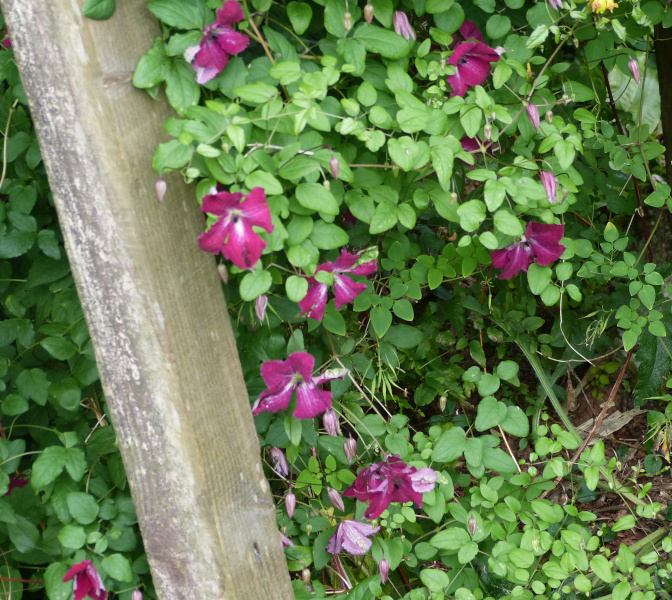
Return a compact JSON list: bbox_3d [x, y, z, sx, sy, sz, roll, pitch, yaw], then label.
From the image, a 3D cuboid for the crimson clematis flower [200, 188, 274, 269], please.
[{"bbox_3d":[-0.091,-0.066,2.100,0.071,0.077,0.032,0,3,0],"label":"crimson clematis flower"}]

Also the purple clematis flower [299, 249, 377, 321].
[{"bbox_3d":[0.001,-0.013,2.100,0.072,0.064,0.030,-1,9,-3],"label":"purple clematis flower"}]

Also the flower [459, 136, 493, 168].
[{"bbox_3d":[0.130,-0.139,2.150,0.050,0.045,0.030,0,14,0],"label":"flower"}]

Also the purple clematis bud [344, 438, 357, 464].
[{"bbox_3d":[0.013,0.140,2.120,0.012,0.024,0.012,0,20,0],"label":"purple clematis bud"}]

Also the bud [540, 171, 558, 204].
[{"bbox_3d":[0.209,-0.110,2.240,0.013,0.032,0.013,-11,20,4],"label":"bud"}]

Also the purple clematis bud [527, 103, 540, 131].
[{"bbox_3d":[0.193,-0.180,2.240,0.011,0.029,0.011,-11,20,4],"label":"purple clematis bud"}]

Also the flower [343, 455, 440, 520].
[{"bbox_3d":[0.051,0.174,2.130,0.086,0.058,0.040,-2,14,-5],"label":"flower"}]

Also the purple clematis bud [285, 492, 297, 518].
[{"bbox_3d":[-0.044,0.198,2.200,0.010,0.025,0.010,-1,20,0],"label":"purple clematis bud"}]

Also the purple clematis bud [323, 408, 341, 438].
[{"bbox_3d":[-0.004,0.118,2.220,0.015,0.028,0.015,-6,20,2],"label":"purple clematis bud"}]

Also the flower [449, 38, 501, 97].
[{"bbox_3d":[0.134,-0.227,2.230,0.057,0.062,0.038,-6,19,-16],"label":"flower"}]

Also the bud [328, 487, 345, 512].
[{"bbox_3d":[0.001,0.185,2.120,0.012,0.027,0.012,-30,15,10],"label":"bud"}]

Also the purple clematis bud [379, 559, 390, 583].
[{"bbox_3d":[0.048,0.265,2.240,0.011,0.025,0.011,0,20,0],"label":"purple clematis bud"}]

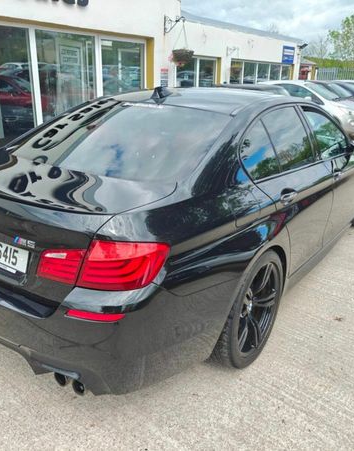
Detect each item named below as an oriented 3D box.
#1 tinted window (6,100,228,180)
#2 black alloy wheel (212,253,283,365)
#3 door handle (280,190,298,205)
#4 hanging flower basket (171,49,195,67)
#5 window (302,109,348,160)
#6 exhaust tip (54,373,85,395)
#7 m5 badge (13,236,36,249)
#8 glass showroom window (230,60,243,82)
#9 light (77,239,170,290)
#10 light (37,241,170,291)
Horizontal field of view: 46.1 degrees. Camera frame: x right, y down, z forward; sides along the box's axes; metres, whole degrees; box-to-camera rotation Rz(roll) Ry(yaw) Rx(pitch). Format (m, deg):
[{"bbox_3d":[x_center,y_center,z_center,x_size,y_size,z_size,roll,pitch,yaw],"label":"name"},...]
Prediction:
[{"bbox_3d":[-0.291,-0.561,2.481,1.250,0.130,0.860,14,44,32],"label":"tinted window"},{"bbox_3d":[0.347,0.434,2.371,0.295,0.685,0.685,13,22,33],"label":"black alloy wheel"},{"bbox_3d":[0.636,-0.180,2.366,0.060,0.060,0.230,13,22,33],"label":"door handle"},{"bbox_3d":[0.078,-2.623,6.500,0.360,0.280,0.360,1,20,-1],"label":"hanging flower basket"},{"bbox_3d":[1.182,-0.755,3.293,0.050,0.440,0.820,-17,4,39],"label":"window"},{"bbox_3d":[-0.413,0.641,1.762,0.200,0.095,0.120,14,23,32],"label":"exhaust tip"},{"bbox_3d":[-0.615,0.070,1.681,0.135,0.034,0.010,13,13,30],"label":"m5 badge"},{"bbox_3d":[1.573,-3.598,11.130,0.060,1.550,0.750,14,23,32],"label":"glass showroom window"},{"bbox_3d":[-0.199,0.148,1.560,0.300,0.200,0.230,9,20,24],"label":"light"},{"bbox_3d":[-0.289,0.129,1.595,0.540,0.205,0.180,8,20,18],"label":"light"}]

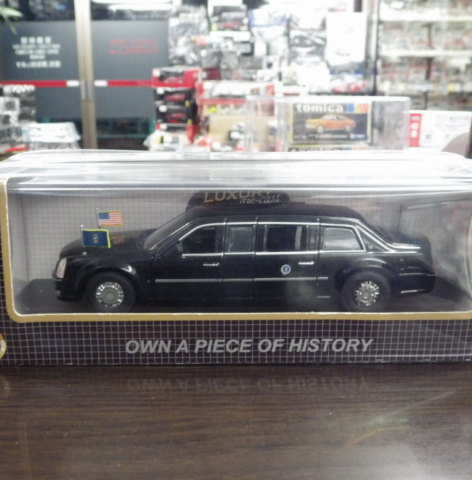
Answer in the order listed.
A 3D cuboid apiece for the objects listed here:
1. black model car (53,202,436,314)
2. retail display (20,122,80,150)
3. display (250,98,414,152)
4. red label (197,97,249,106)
[{"bbox_3d":[0.005,0.004,0.425,0.250,0.062,0.085,0,13,-1],"label":"black model car"},{"bbox_3d":[-1.100,-0.611,3.760,0.310,0.180,0.260,0,13,0],"label":"retail display"},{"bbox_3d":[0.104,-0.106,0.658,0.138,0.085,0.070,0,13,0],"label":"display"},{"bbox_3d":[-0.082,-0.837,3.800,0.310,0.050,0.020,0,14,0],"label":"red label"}]

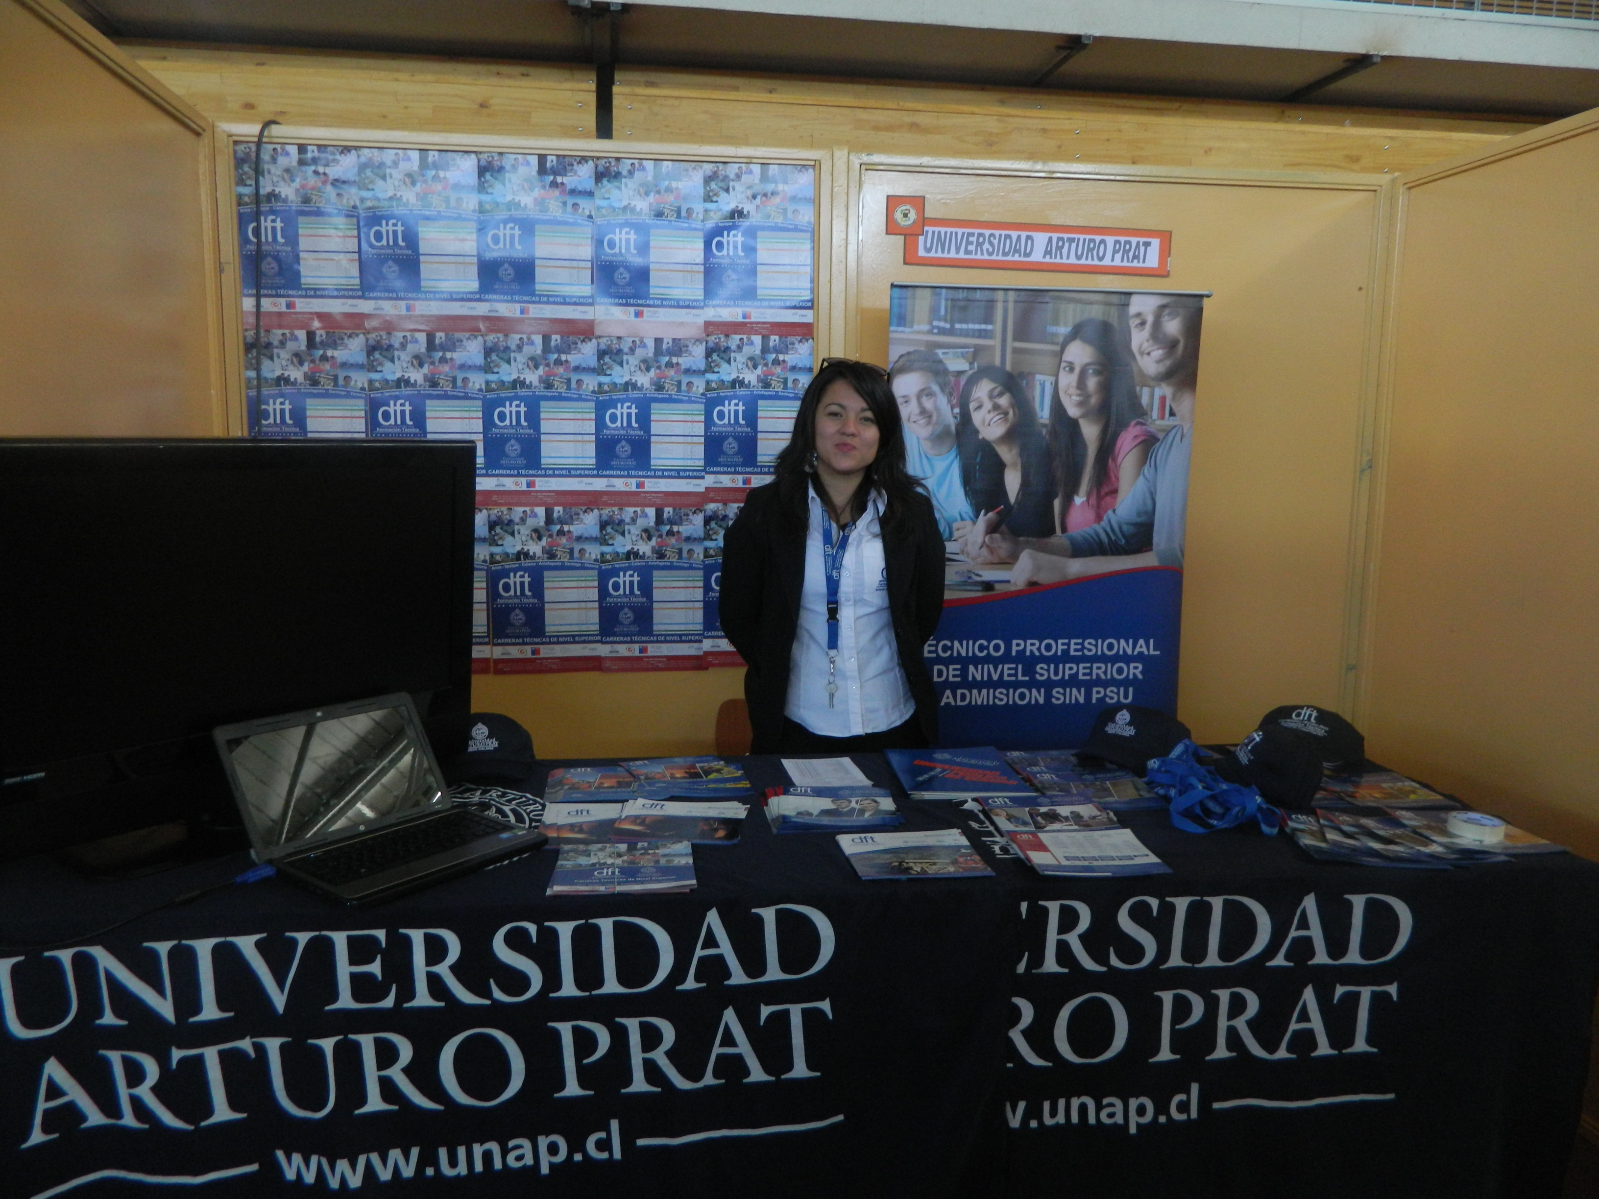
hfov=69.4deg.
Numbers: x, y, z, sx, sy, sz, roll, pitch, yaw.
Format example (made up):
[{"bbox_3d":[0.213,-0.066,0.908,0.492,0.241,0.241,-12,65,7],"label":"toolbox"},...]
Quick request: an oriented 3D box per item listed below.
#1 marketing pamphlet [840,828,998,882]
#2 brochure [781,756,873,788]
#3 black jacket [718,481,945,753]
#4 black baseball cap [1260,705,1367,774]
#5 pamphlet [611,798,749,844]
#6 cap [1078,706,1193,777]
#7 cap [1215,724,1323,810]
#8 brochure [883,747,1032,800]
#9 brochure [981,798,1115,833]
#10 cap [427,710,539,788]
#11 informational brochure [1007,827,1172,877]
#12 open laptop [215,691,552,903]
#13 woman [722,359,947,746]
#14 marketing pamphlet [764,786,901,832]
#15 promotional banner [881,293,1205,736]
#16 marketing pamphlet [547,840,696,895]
[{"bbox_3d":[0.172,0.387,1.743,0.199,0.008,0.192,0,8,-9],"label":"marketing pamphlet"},{"bbox_3d":[0.048,0.348,2.325,0.148,0.004,0.200,-1,8,-9],"label":"brochure"},{"bbox_3d":[0.073,0.062,2.638,0.508,0.660,0.290,-1,8,-8],"label":"black jacket"},{"bbox_3d":[1.014,0.261,2.302,0.190,0.118,0.265,7,10,40],"label":"black baseball cap"},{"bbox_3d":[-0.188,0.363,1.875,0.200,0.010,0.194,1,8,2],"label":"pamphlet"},{"bbox_3d":[0.659,0.259,2.284,0.190,0.118,0.265,8,10,43],"label":"cap"},{"bbox_3d":[0.881,0.305,2.178,0.220,0.120,0.170,3,8,24],"label":"cap"},{"bbox_3d":[0.296,0.327,2.183,0.233,0.014,0.299,0,8,-6],"label":"brochure"},{"bbox_3d":[0.445,0.384,2.035,0.210,0.006,0.210,-1,8,-5],"label":"brochure"},{"bbox_3d":[-0.602,0.261,2.192,0.190,0.118,0.265,-1,8,-12],"label":"cap"},{"bbox_3d":[0.462,0.406,1.849,0.210,0.006,0.203,-1,8,-4],"label":"informational brochure"},{"bbox_3d":[-0.659,0.303,1.833,0.353,0.221,0.354,5,9,36],"label":"open laptop"},{"bbox_3d":[0.073,0.259,2.664,0.508,1.592,0.310,-1,8,-8],"label":"woman"},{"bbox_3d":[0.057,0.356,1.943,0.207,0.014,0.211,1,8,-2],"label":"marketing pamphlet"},{"bbox_3d":[0.623,0.117,2.990,0.830,1.788,0.060,-1,8,-8],"label":"promotional banner"},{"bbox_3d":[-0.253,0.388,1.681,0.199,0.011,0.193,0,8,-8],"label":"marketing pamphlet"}]

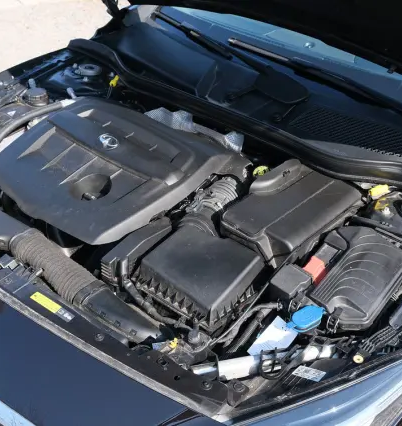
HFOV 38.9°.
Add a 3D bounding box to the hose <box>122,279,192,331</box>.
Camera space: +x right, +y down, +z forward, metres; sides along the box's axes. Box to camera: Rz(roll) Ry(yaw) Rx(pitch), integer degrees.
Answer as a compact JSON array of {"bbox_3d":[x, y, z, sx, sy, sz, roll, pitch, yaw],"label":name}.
[{"bbox_3d":[-0.103,0.204,1.196,0.200,0.050,0.045,28,47,32],"label":"hose"}]

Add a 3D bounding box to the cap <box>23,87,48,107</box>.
[{"bbox_3d":[-0.493,-0.352,1.724,0.066,0.038,0.066,-1,39,1],"label":"cap"}]

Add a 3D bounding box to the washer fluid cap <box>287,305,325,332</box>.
[{"bbox_3d":[0.209,0.207,1.127,0.060,0.030,0.066,-5,39,-5],"label":"washer fluid cap"}]

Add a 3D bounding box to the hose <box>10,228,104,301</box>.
[{"bbox_3d":[-0.316,0.114,1.224,0.240,0.085,0.085,28,47,32],"label":"hose"}]

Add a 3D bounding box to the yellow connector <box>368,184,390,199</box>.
[{"bbox_3d":[0.413,-0.049,1.321,0.050,0.026,0.030,-22,43,-24],"label":"yellow connector"}]

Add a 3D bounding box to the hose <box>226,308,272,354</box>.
[{"bbox_3d":[0.105,0.252,1.210,0.028,0.035,0.150,26,46,30],"label":"hose"}]

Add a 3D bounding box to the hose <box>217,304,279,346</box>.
[{"bbox_3d":[0.096,0.233,1.179,0.055,0.045,0.165,28,47,32],"label":"hose"}]

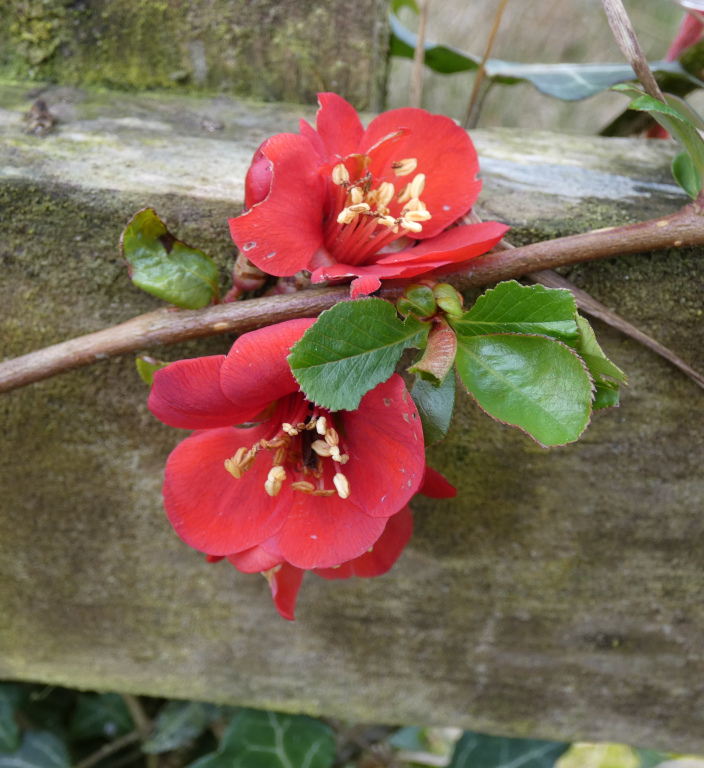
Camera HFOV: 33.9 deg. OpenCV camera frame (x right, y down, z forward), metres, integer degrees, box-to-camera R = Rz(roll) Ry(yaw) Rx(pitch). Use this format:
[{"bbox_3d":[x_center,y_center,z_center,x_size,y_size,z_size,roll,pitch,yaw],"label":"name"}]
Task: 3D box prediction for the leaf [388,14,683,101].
[{"bbox_3d":[0.046,-0.081,0.285,0.074,0.020,0.040,-1,18,-3],"label":"leaf"}]

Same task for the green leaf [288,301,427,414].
[{"bbox_3d":[0.001,-0.005,0.176,0.022,0.006,0.015,-18,72,0],"label":"green leaf"}]

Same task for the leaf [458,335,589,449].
[{"bbox_3d":[0.029,0.001,0.196,0.026,0.018,0.007,35,-7,4],"label":"leaf"}]

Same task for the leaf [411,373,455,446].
[{"bbox_3d":[0.013,0.003,0.187,0.009,0.005,0.015,4,72,-5],"label":"leaf"}]

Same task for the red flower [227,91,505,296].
[{"bbox_3d":[0.003,-0.030,0.185,0.042,0.025,0.031,-6,55,-19],"label":"red flower"}]

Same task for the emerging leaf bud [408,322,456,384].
[{"bbox_3d":[0.013,-0.005,0.177,0.006,0.011,0.006,15,-4,7],"label":"emerging leaf bud"}]

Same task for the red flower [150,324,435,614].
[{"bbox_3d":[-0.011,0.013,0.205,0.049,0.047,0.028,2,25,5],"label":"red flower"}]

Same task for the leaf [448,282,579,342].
[{"bbox_3d":[0.028,-0.012,0.197,0.022,0.011,0.008,3,-9,-2],"label":"leaf"}]

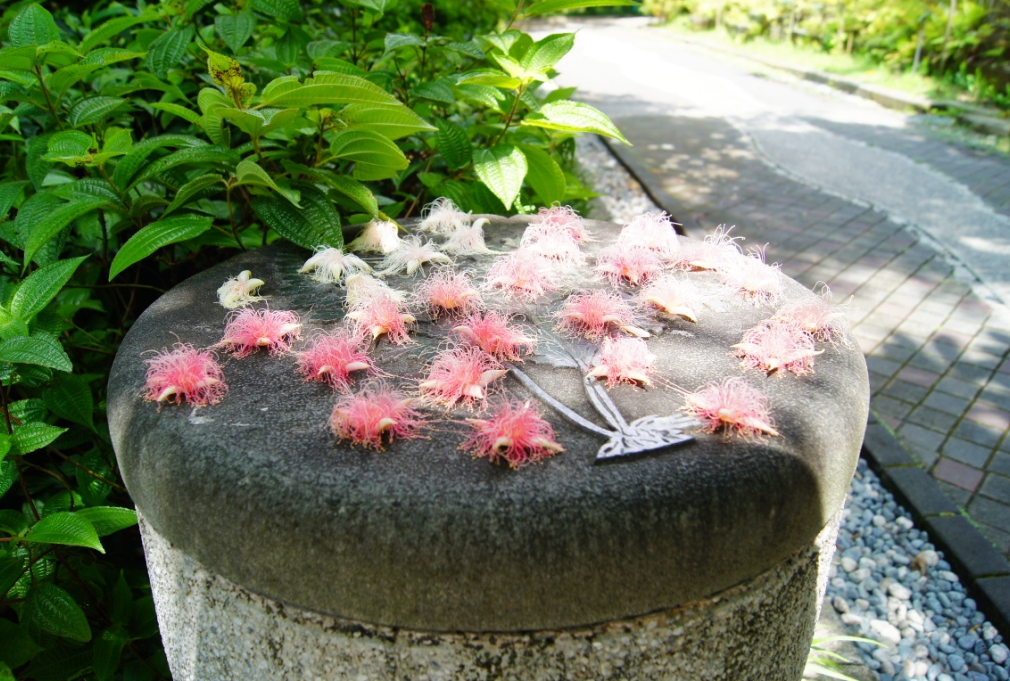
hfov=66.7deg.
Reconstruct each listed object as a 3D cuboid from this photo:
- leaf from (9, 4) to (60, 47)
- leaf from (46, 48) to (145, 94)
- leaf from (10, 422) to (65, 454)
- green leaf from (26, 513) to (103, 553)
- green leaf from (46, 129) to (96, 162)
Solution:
[{"bbox_3d":[-0.521,-0.348,0.850,0.048,0.016,0.070,-2,65,0],"label":"leaf"},{"bbox_3d":[-0.454,-0.298,0.850,0.108,0.018,0.042,-28,60,2],"label":"leaf"},{"bbox_3d":[-0.439,0.092,0.720,0.055,0.015,0.034,-7,51,-14],"label":"leaf"},{"bbox_3d":[-0.430,0.188,0.750,0.078,0.018,0.042,12,26,6],"label":"green leaf"},{"bbox_3d":[-0.436,-0.195,0.770,0.052,0.018,0.038,-7,66,-18],"label":"green leaf"}]

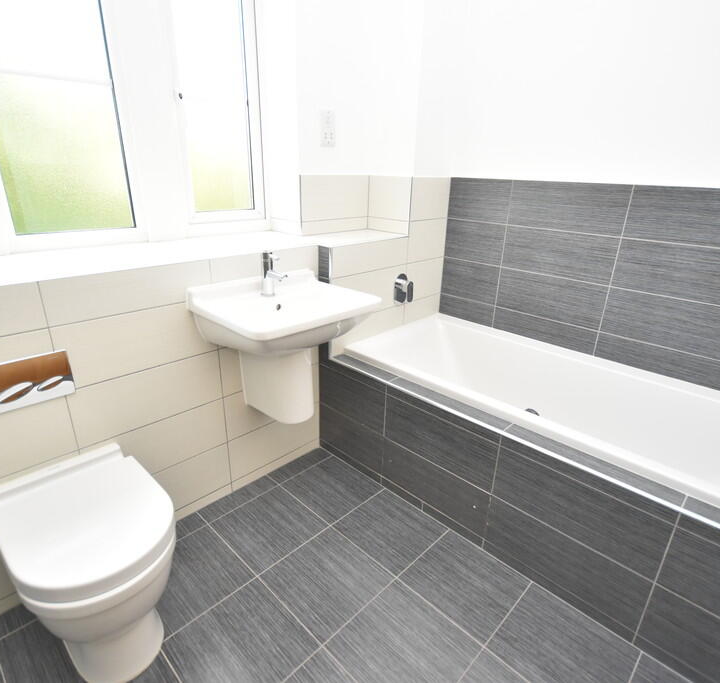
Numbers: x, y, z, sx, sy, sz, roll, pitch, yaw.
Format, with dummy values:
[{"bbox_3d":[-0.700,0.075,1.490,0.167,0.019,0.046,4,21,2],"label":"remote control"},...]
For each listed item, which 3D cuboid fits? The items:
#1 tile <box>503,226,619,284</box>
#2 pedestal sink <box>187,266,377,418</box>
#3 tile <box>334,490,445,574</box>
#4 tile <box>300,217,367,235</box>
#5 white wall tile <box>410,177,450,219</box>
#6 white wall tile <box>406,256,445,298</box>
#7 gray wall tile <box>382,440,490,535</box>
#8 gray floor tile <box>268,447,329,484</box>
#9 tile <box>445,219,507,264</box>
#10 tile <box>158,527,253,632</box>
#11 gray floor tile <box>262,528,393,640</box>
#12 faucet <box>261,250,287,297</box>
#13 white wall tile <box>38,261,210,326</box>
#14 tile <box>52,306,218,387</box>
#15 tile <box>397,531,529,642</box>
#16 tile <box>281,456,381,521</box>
[{"bbox_3d":[0.903,-0.402,1.964,0.505,0.208,0.010,21,28,40],"label":"tile"},{"bbox_3d":[-0.250,0.066,1.605,0.460,0.540,0.560,21,28,40],"label":"pedestal sink"},{"bbox_3d":[0.120,0.747,1.700,0.336,0.010,0.330,21,28,41],"label":"tile"},{"bbox_3d":[-0.122,-0.632,2.329,0.010,0.070,0.495,21,28,41],"label":"tile"},{"bbox_3d":[0.357,-0.721,2.172,0.010,0.204,0.317,21,28,40],"label":"white wall tile"},{"bbox_3d":[0.339,-0.325,2.259,0.010,0.201,0.317,20,28,40],"label":"white wall tile"},{"bbox_3d":[0.287,0.570,1.713,0.500,0.203,0.010,21,28,41],"label":"gray wall tile"},{"bbox_3d":[-0.283,0.599,2.057,0.110,0.010,0.325,21,28,41],"label":"gray floor tile"},{"bbox_3d":[0.598,-0.519,2.231,0.352,0.203,0.010,21,28,41],"label":"tile"},{"bbox_3d":[-0.593,0.818,1.469,0.339,0.010,0.341,21,28,40],"label":"tile"},{"bbox_3d":[-0.109,0.799,1.432,0.330,0.010,0.333,20,28,40],"label":"gray floor tile"},{"bbox_3d":[-0.320,-0.242,1.573,0.140,0.157,0.048,21,28,41],"label":"faucet"},{"bbox_3d":[-0.685,-0.158,1.310,0.010,0.124,0.495,20,28,40],"label":"white wall tile"},{"bbox_3d":[-0.718,-0.003,1.435,0.010,0.203,0.500,21,28,41],"label":"tile"},{"bbox_3d":[0.363,0.835,1.485,0.336,0.010,0.330,21,28,41],"label":"tile"},{"bbox_3d":[-0.122,0.637,1.863,0.332,0.010,0.312,20,28,40],"label":"tile"}]

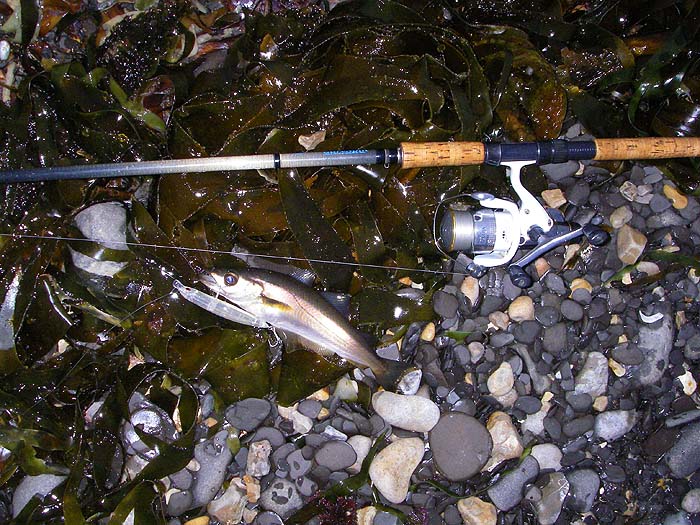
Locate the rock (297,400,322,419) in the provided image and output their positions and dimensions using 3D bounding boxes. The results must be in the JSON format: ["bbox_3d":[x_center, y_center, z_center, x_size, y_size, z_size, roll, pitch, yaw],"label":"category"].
[{"bbox_3d":[-0.045,0.164,0.858,0.028,0.012,0.019,14,73,4],"label":"rock"}]

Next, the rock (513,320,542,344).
[{"bbox_3d":[0.204,0.081,0.885,0.033,0.015,0.026,-10,73,-3],"label":"rock"}]

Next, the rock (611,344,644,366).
[{"bbox_3d":[0.317,0.106,0.876,0.038,0.015,0.026,8,73,2],"label":"rock"}]

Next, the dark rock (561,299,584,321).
[{"bbox_3d":[0.262,0.055,0.905,0.027,0.013,0.024,31,76,8],"label":"dark rock"}]

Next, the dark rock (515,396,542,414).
[{"bbox_3d":[0.203,0.163,0.874,0.030,0.012,0.019,3,74,1],"label":"dark rock"}]

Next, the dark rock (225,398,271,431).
[{"bbox_3d":[-0.114,0.170,0.857,0.051,0.020,0.033,-14,73,-4],"label":"dark rock"}]

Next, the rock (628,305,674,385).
[{"bbox_3d":[0.354,0.095,0.893,0.040,0.024,0.093,15,75,4],"label":"rock"}]

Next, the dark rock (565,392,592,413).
[{"bbox_3d":[0.260,0.159,0.875,0.030,0.014,0.021,5,74,1],"label":"dark rock"}]

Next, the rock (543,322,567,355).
[{"bbox_3d":[0.238,0.088,0.895,0.025,0.015,0.037,4,74,1],"label":"rock"}]

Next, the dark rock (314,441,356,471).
[{"bbox_3d":[-0.016,0.216,0.859,0.045,0.018,0.029,7,74,2],"label":"dark rock"}]

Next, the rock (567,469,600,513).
[{"bbox_3d":[0.258,0.252,0.849,0.034,0.020,0.045,10,74,3],"label":"rock"}]

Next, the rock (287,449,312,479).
[{"bbox_3d":[-0.056,0.224,0.856,0.025,0.016,0.033,17,75,5],"label":"rock"}]

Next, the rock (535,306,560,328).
[{"bbox_3d":[0.229,0.064,0.890,0.028,0.014,0.025,20,74,6],"label":"rock"}]

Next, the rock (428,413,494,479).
[{"bbox_3d":[0.122,0.203,0.846,0.069,0.031,0.071,0,73,0],"label":"rock"}]

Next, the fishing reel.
[{"bbox_3d":[0.189,-0.044,0.860,0.180,0.110,0.130,0,102,-2],"label":"fishing reel"}]

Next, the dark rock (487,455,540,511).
[{"bbox_3d":[0.178,0.239,0.835,0.033,0.023,0.071,42,77,12],"label":"dark rock"}]

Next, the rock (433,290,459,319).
[{"bbox_3d":[0.113,0.050,0.906,0.028,0.015,0.032,-17,75,-5],"label":"rock"}]

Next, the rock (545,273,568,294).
[{"bbox_3d":[0.242,0.025,0.902,0.020,0.011,0.028,-39,77,-11],"label":"rock"}]

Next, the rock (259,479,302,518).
[{"bbox_3d":[-0.076,0.260,0.846,0.047,0.023,0.038,9,74,3],"label":"rock"}]

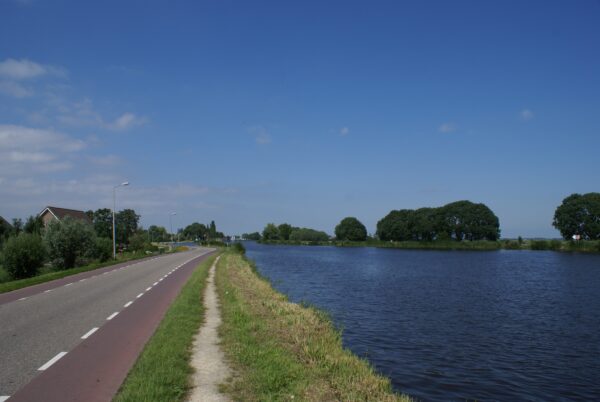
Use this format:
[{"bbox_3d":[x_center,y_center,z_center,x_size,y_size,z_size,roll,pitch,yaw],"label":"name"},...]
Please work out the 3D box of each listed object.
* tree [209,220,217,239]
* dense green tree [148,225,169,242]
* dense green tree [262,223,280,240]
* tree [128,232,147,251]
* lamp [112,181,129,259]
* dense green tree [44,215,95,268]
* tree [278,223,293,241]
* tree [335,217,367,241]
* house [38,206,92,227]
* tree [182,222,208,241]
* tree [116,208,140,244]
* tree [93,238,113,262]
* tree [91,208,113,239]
[{"bbox_3d":[-48.432,16.950,249.465,4.200,12.200,4.200,0,-5,0],"label":"tree"},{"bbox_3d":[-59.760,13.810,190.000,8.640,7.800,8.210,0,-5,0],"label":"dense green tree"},{"bbox_3d":[-15.180,16.510,240.000,9.590,10.120,9.590,0,-5,0],"label":"dense green tree"},{"bbox_3d":[-21.630,5.560,60.000,2.400,2.730,2.400,0,-5,0],"label":"tree"},{"bbox_3d":[-16.109,1.829,40.492,1.450,7.020,0.320,1,-5,-11],"label":"lamp"},{"bbox_3d":[-14.955,2.793,29.369,3.300,3.450,3.200,0,-5,0],"label":"dense green tree"},{"bbox_3d":[-7.340,15.680,228.000,8.090,9.610,8.090,0,-5,0],"label":"tree"},{"bbox_3d":[20.130,11.702,179.658,12.600,11.300,12.200,0,-5,0],"label":"tree"},{"bbox_3d":[-43.141,5.821,83.809,8.500,8.200,12.000,0,-5,3],"label":"house"},{"bbox_3d":[-55.515,16.912,239.431,13.600,10.800,12.500,0,-5,0],"label":"tree"},{"bbox_3d":[-31.290,4.910,82.000,4.550,7.100,4.550,0,-5,0],"label":"tree"},{"bbox_3d":[-16.081,4.035,36.790,1.600,2.150,1.600,0,-5,0],"label":"tree"},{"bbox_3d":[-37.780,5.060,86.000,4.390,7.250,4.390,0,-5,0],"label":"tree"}]

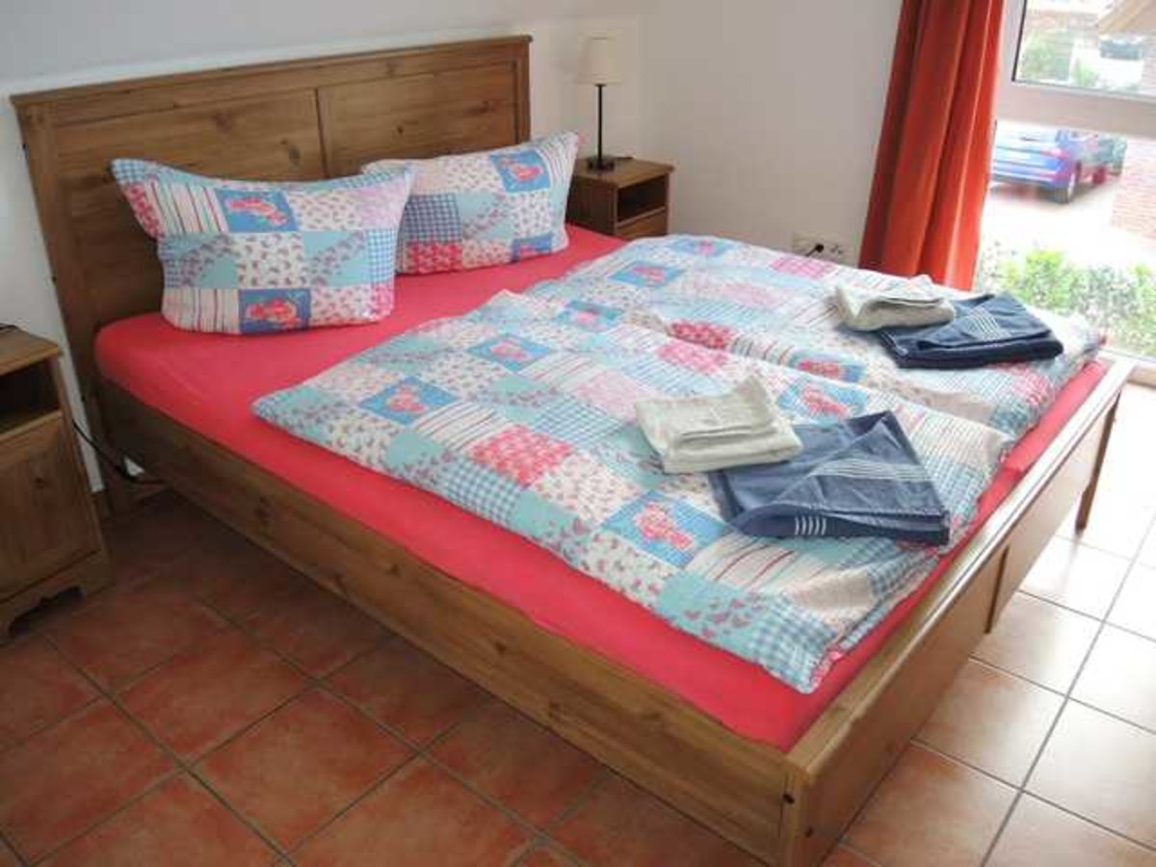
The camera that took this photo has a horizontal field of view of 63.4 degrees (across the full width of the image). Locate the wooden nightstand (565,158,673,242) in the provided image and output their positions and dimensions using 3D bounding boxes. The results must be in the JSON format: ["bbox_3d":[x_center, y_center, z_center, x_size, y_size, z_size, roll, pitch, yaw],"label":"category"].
[{"bbox_3d":[0.180,-0.809,3.950,0.306,0.605,0.415,20,33,35],"label":"wooden nightstand"}]

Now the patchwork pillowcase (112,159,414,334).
[{"bbox_3d":[-0.736,-0.460,2.270,0.660,0.403,0.180,-8,9,-15],"label":"patchwork pillowcase"}]

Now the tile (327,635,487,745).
[{"bbox_3d":[-0.320,0.514,1.958,0.303,0.010,0.303,20,33,35],"label":"tile"}]

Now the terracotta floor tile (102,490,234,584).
[{"bbox_3d":[-1.037,0.253,2.520,0.308,0.010,0.308,20,33,35],"label":"terracotta floor tile"}]

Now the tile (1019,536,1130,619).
[{"bbox_3d":[1.176,0.337,2.314,0.308,0.010,0.308,20,33,35],"label":"tile"}]

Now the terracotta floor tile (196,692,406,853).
[{"bbox_3d":[-0.516,0.620,1.765,0.308,0.010,0.308,20,33,35],"label":"terracotta floor tile"}]

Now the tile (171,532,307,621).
[{"bbox_3d":[-0.800,0.340,2.338,0.308,0.010,0.308,20,33,35],"label":"tile"}]

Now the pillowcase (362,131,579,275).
[{"bbox_3d":[-0.309,-0.715,2.903,0.760,0.360,0.230,-21,21,-34],"label":"pillowcase"}]

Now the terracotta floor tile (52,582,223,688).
[{"bbox_3d":[-0.979,0.445,2.114,0.303,0.010,0.303,20,33,35],"label":"terracotta floor tile"}]

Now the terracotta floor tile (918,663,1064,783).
[{"bbox_3d":[0.778,0.549,1.859,0.303,0.010,0.303,20,33,35],"label":"terracotta floor tile"}]

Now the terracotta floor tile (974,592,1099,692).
[{"bbox_3d":[0.972,0.443,2.075,0.303,0.010,0.303,20,33,35],"label":"terracotta floor tile"}]

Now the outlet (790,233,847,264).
[{"bbox_3d":[0.930,-0.715,3.588,0.228,0.081,0.012,20,33,35],"label":"outlet"}]

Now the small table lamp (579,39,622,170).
[{"bbox_3d":[0.088,-1.220,3.470,0.162,0.480,0.162,0,27,0],"label":"small table lamp"}]

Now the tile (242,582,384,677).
[{"bbox_3d":[-0.557,0.429,2.139,0.303,0.010,0.303,20,33,35],"label":"tile"}]

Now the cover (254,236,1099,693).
[{"bbox_3d":[0.297,-0.168,2.038,1.306,0.113,1.564,21,34,36],"label":"cover"}]

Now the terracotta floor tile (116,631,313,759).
[{"bbox_3d":[-0.754,0.533,1.946,0.308,0.010,0.308,20,33,35],"label":"terracotta floor tile"}]

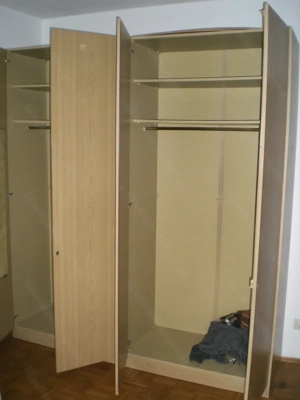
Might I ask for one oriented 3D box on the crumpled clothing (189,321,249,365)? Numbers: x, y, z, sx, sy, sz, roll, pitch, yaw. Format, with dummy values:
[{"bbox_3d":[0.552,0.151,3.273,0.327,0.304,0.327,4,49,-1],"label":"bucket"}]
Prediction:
[{"bbox_3d":[0.546,1.056,3.258,0.436,0.196,0.329,4,9,22],"label":"crumpled clothing"}]

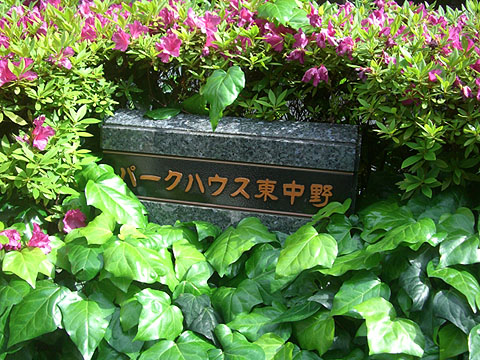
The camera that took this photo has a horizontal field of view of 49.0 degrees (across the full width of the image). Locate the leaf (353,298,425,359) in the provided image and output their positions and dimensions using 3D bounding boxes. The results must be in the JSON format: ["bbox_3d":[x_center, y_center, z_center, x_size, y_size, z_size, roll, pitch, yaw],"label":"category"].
[{"bbox_3d":[0.301,0.297,1.060,0.115,0.035,0.115,-15,53,-20],"label":"leaf"}]

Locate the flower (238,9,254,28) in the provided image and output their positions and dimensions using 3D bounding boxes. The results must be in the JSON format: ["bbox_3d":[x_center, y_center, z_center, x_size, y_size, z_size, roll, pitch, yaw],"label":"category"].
[{"bbox_3d":[0.020,-0.490,1.600,0.055,0.058,0.045,0,-18,0],"label":"flower"}]

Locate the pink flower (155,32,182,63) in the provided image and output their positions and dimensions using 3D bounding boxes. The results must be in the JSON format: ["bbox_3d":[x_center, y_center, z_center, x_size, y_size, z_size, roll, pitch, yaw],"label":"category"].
[{"bbox_3d":[-0.194,-0.360,1.430,0.068,0.070,0.050,0,0,-6],"label":"pink flower"}]

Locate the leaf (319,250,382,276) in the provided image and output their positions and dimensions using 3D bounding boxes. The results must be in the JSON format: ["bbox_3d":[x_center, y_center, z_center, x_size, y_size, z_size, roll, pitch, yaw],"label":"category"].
[{"bbox_3d":[0.268,0.203,1.280,0.148,0.025,0.085,-9,37,-2],"label":"leaf"}]

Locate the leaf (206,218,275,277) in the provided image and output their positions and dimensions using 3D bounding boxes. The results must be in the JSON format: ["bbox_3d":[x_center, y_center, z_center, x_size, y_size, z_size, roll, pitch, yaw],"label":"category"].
[{"bbox_3d":[0.002,0.154,1.200,0.146,0.035,0.160,11,54,8],"label":"leaf"}]

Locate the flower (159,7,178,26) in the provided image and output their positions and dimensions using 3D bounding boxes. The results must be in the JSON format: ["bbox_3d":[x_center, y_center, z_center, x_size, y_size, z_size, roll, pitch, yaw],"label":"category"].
[{"bbox_3d":[-0.203,-0.466,1.500,0.060,0.060,0.050,6,-5,12],"label":"flower"}]

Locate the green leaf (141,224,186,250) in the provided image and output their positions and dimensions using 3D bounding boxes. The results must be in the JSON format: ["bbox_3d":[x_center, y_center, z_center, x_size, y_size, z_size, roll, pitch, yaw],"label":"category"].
[{"bbox_3d":[-0.178,0.127,1.216,0.105,0.030,0.083,-6,42,-6],"label":"green leaf"}]

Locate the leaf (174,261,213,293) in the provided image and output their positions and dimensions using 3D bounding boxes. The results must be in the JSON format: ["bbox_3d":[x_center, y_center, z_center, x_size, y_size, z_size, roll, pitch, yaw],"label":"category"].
[{"bbox_3d":[-0.103,0.216,1.170,0.075,0.025,0.080,17,48,17],"label":"leaf"}]

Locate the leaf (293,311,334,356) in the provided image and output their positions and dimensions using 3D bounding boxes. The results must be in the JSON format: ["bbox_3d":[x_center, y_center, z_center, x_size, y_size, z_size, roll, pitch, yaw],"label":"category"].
[{"bbox_3d":[0.154,0.313,1.090,0.085,0.100,0.025,-11,-21,-1],"label":"leaf"}]

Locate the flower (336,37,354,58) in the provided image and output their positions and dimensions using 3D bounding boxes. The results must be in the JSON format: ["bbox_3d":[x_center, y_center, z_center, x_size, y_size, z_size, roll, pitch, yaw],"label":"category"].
[{"bbox_3d":[0.276,-0.347,1.380,0.052,0.060,0.050,4,19,5],"label":"flower"}]

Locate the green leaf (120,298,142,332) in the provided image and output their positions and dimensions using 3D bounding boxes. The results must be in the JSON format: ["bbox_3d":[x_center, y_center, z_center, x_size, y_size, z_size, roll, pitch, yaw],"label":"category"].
[{"bbox_3d":[-0.229,0.288,1.120,0.060,0.075,0.020,10,-22,11],"label":"green leaf"}]

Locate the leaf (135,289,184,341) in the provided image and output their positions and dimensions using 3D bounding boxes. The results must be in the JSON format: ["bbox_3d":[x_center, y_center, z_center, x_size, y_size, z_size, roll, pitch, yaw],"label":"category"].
[{"bbox_3d":[-0.175,0.280,1.066,0.124,0.025,0.102,40,67,21],"label":"leaf"}]

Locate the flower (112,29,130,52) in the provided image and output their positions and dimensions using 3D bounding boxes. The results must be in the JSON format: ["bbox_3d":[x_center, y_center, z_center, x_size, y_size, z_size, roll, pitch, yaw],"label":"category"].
[{"bbox_3d":[-0.318,-0.376,1.420,0.058,0.062,0.050,-5,8,-21],"label":"flower"}]

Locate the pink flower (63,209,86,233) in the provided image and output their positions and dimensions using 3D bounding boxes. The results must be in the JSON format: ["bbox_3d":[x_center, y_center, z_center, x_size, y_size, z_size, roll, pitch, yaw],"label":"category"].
[{"bbox_3d":[-0.437,0.107,1.390,0.060,0.060,0.050,-12,14,-18],"label":"pink flower"}]

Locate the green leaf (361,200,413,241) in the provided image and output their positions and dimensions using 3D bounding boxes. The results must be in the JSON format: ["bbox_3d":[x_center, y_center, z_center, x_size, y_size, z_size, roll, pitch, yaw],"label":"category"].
[{"bbox_3d":[0.372,0.102,1.330,0.135,0.030,0.110,-5,49,3],"label":"green leaf"}]

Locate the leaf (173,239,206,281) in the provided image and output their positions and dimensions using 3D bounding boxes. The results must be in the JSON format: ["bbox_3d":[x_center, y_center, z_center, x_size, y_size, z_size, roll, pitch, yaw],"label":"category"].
[{"bbox_3d":[-0.126,0.198,1.310,0.090,0.110,0.030,-2,-21,5],"label":"leaf"}]

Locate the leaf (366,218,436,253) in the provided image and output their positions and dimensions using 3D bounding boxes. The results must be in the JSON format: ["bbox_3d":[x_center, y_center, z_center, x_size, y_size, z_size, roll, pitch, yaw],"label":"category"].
[{"bbox_3d":[0.379,0.139,1.185,0.198,0.035,0.082,-23,46,-24],"label":"leaf"}]

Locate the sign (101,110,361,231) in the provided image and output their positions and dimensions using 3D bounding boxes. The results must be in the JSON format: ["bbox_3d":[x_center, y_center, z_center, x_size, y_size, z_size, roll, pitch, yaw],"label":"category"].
[{"bbox_3d":[-0.028,-0.008,1.432,0.660,0.304,0.112,5,30,13],"label":"sign"}]

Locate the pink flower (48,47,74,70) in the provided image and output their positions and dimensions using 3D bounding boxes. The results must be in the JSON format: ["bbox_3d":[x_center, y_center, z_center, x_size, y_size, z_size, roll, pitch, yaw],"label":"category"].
[{"bbox_3d":[-0.474,-0.323,1.400,0.065,0.060,0.050,-11,14,-16],"label":"pink flower"}]

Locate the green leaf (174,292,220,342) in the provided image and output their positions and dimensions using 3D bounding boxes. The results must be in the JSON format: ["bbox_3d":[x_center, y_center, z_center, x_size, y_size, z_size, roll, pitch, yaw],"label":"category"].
[{"bbox_3d":[-0.098,0.316,1.210,0.105,0.120,0.030,-1,-21,3],"label":"green leaf"}]

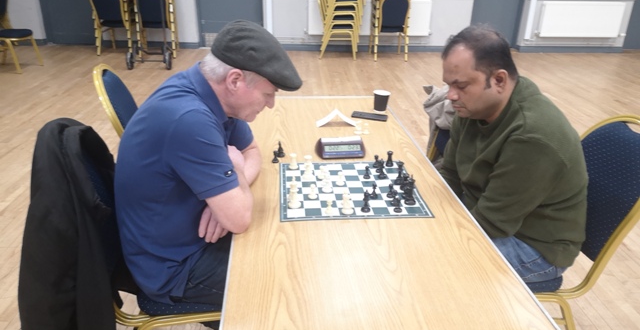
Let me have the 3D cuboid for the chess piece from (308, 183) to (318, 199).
[{"bbox_3d":[-0.023,0.091,1.703,0.030,0.046,0.030,-1,23,-5],"label":"chess piece"}]

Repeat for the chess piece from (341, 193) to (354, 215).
[{"bbox_3d":[0.093,0.122,1.608,0.036,0.066,0.035,-1,23,-5],"label":"chess piece"}]

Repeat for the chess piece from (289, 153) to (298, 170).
[{"bbox_3d":[-0.101,-0.014,1.937,0.034,0.055,0.034,-1,23,-5],"label":"chess piece"}]

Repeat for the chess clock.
[{"bbox_3d":[0.089,-0.069,2.080,0.200,0.057,0.105,-2,23,-8],"label":"chess clock"}]

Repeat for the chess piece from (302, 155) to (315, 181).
[{"bbox_3d":[-0.042,0.009,1.850,0.037,0.083,0.037,-1,23,-5],"label":"chess piece"}]

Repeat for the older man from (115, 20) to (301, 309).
[{"bbox_3d":[-0.344,0.183,1.667,0.640,1.290,0.500,-1,23,-5],"label":"older man"}]

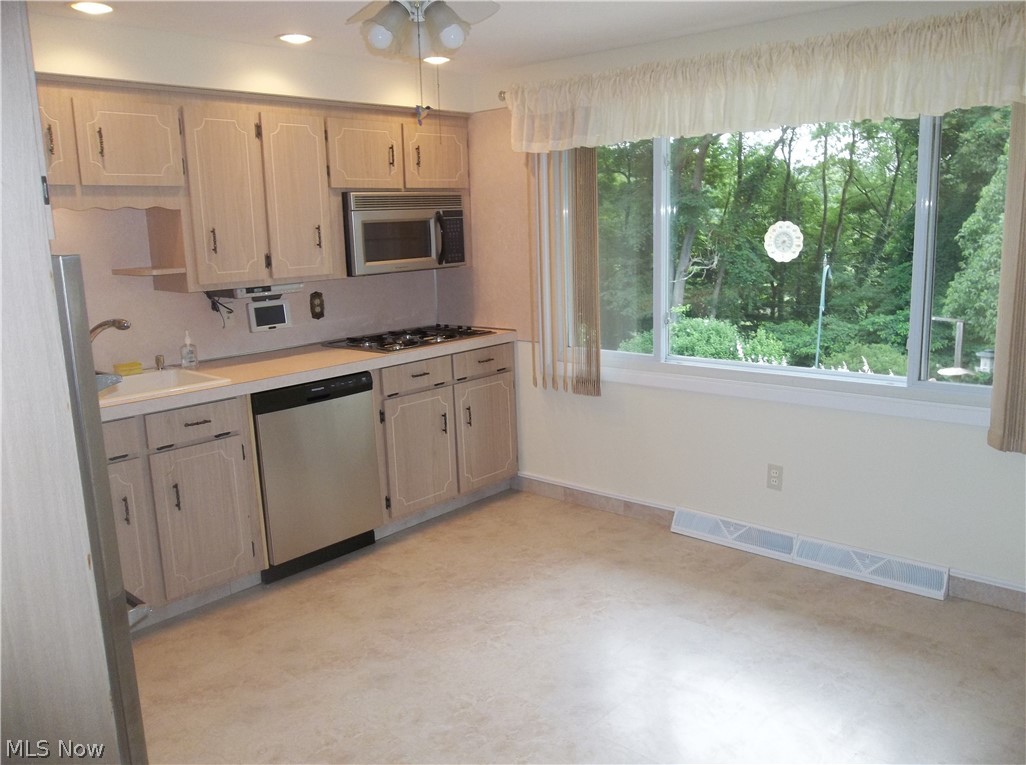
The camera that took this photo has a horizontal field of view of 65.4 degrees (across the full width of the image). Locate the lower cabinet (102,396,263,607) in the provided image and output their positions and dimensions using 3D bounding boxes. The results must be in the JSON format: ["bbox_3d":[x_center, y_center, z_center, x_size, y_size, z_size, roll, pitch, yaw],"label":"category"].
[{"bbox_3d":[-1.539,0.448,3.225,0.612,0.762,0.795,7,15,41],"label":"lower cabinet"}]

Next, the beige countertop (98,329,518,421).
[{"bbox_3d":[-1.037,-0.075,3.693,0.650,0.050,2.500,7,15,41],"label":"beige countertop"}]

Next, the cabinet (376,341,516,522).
[{"bbox_3d":[-0.529,0.192,4.342,0.612,0.762,0.970,7,15,41],"label":"cabinet"}]

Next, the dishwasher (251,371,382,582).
[{"bbox_3d":[-1.049,0.382,3.735,0.605,0.860,0.610,7,15,41],"label":"dishwasher"}]

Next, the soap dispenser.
[{"bbox_3d":[-1.459,-0.152,3.601,0.052,0.165,0.072,7,15,41],"label":"soap dispenser"}]

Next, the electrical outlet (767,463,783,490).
[{"bbox_3d":[1.156,0.421,3.526,0.069,0.114,0.010,7,15,41],"label":"electrical outlet"}]

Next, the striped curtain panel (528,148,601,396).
[{"bbox_3d":[0.254,-0.596,3.989,0.415,1.320,0.095,7,15,41],"label":"striped curtain panel"}]

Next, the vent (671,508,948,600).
[{"bbox_3d":[1.232,0.725,3.489,1.210,0.102,0.066,7,15,41],"label":"vent"}]

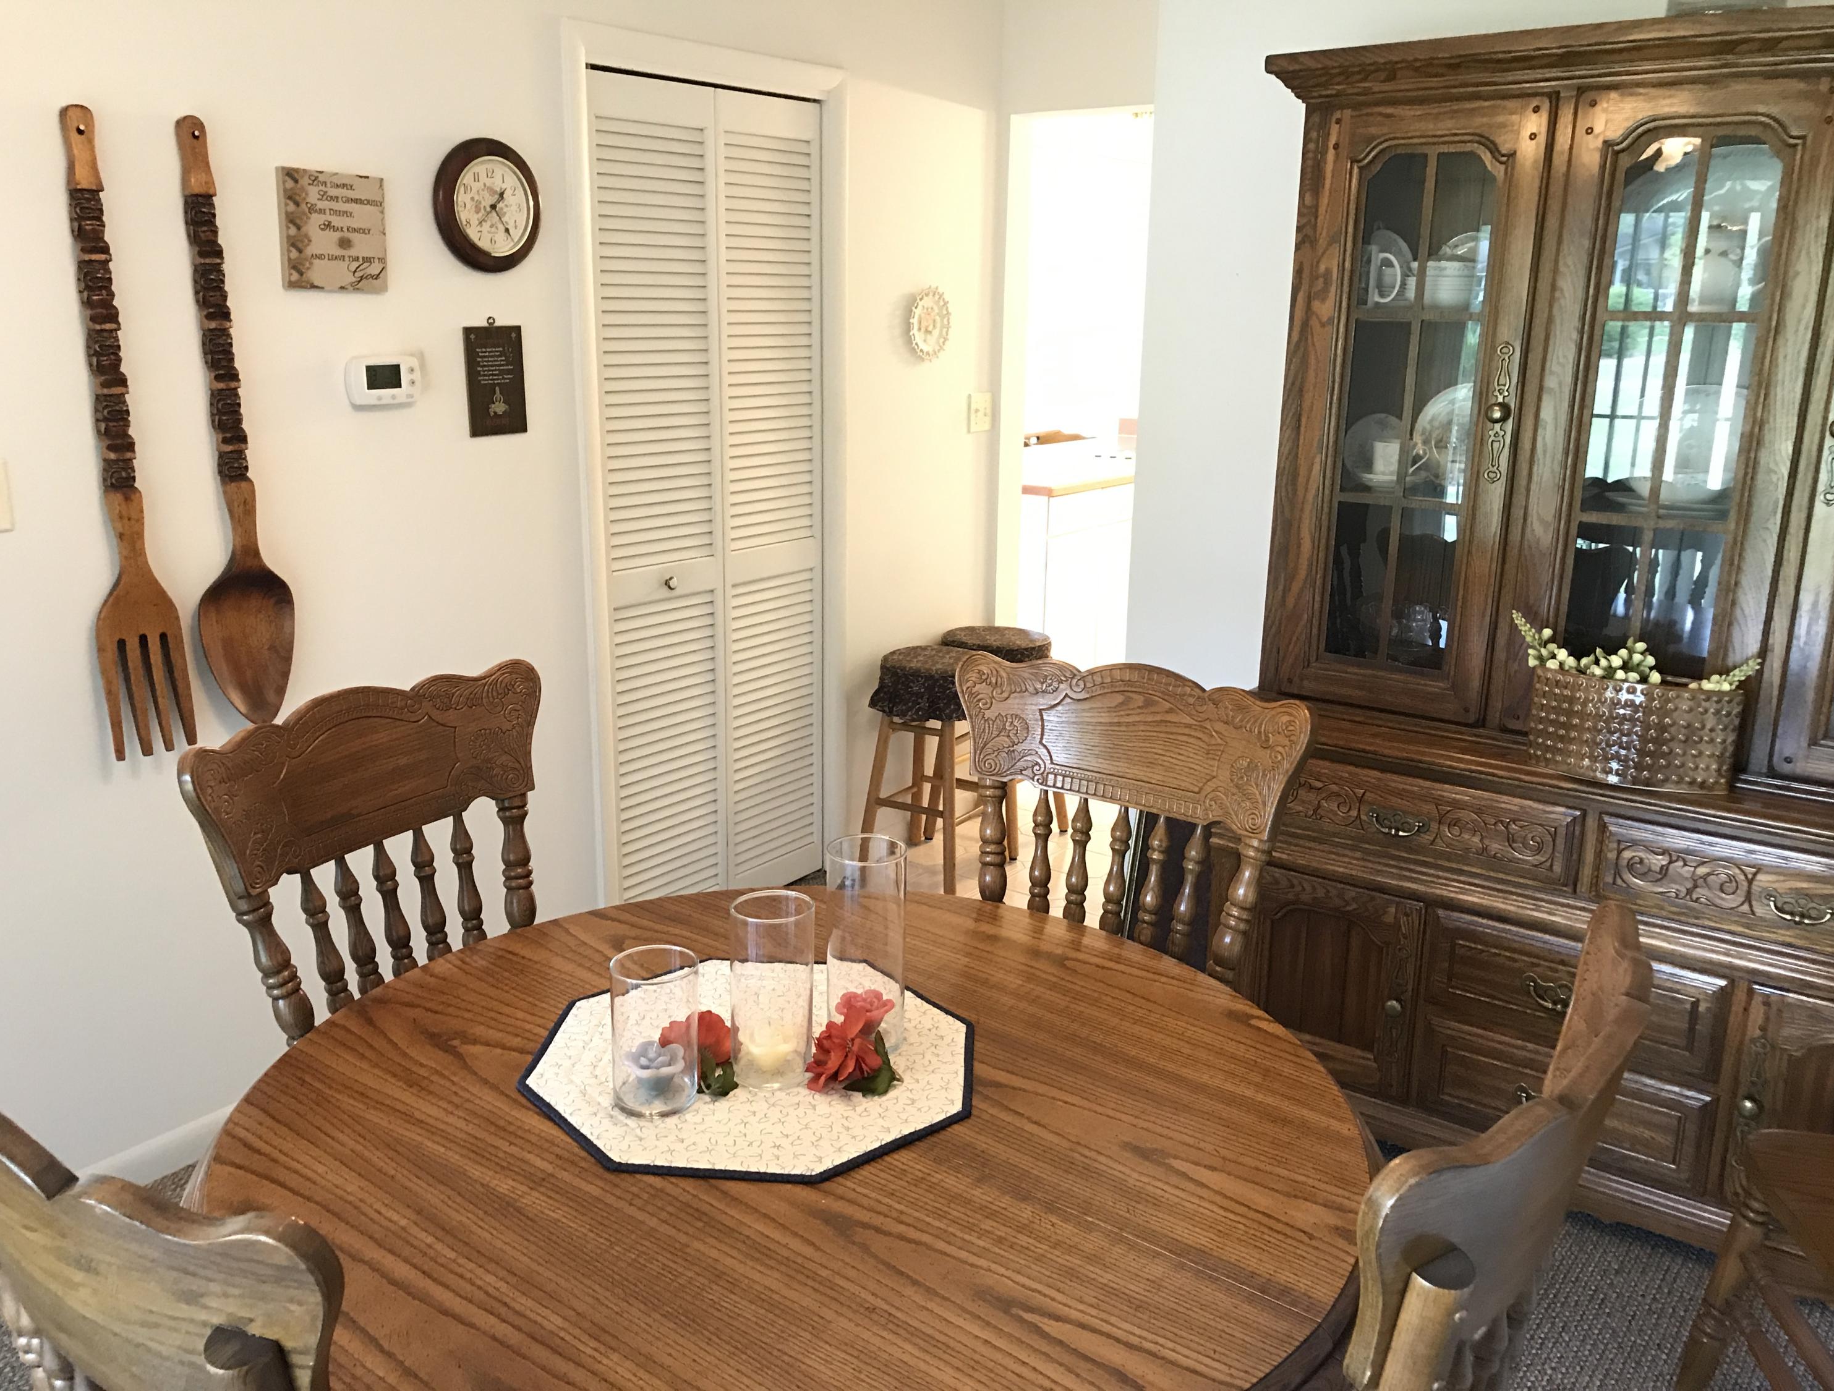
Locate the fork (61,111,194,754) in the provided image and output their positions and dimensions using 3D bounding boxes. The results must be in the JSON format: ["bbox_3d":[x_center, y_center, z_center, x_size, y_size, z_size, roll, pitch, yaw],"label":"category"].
[{"bbox_3d":[-1.292,-0.405,2.444,0.050,1.040,0.151,11,18,35],"label":"fork"}]

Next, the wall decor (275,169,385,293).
[{"bbox_3d":[-1.066,-0.847,2.747,0.025,0.206,0.196,12,19,38],"label":"wall decor"}]

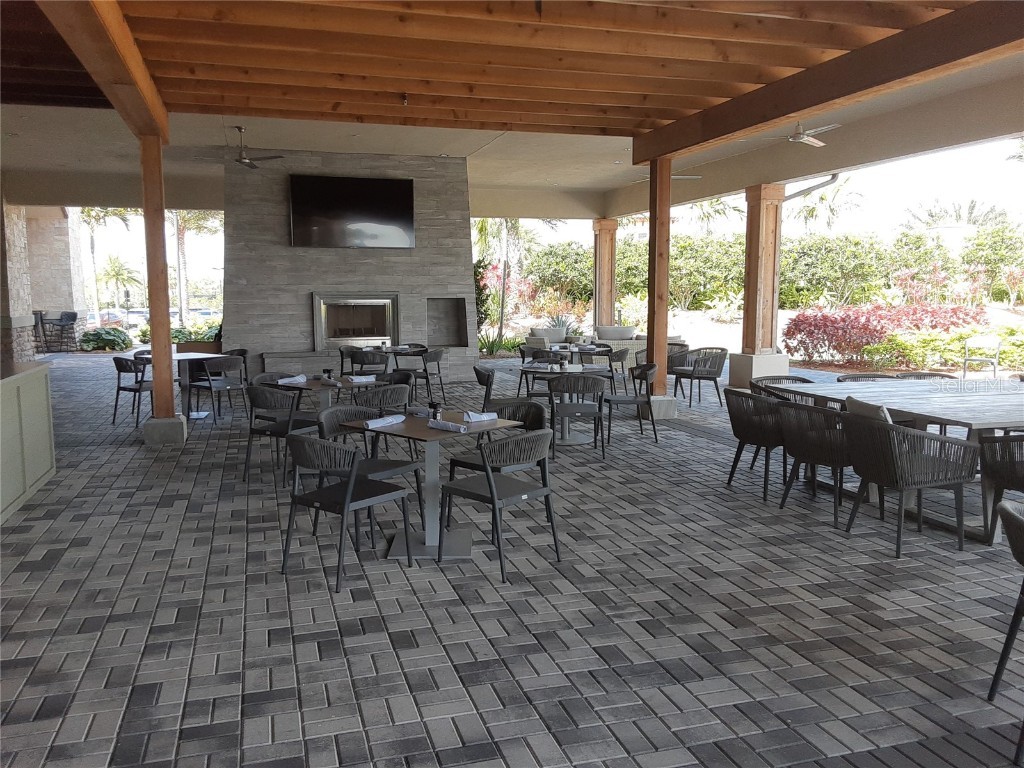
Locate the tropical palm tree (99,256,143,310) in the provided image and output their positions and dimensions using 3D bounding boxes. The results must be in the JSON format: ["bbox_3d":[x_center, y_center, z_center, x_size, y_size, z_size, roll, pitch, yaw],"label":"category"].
[{"bbox_3d":[-31.902,-8.016,65.000,3.800,4.800,3.800,0,6,0],"label":"tropical palm tree"}]

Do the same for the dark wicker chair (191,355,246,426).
[{"bbox_3d":[-3.510,0.050,9.534,0.550,0.785,0.530,4,8,32],"label":"dark wicker chair"}]

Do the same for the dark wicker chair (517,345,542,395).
[{"bbox_3d":[0.451,-0.174,11.703,0.540,0.780,0.530,6,8,41],"label":"dark wicker chair"}]

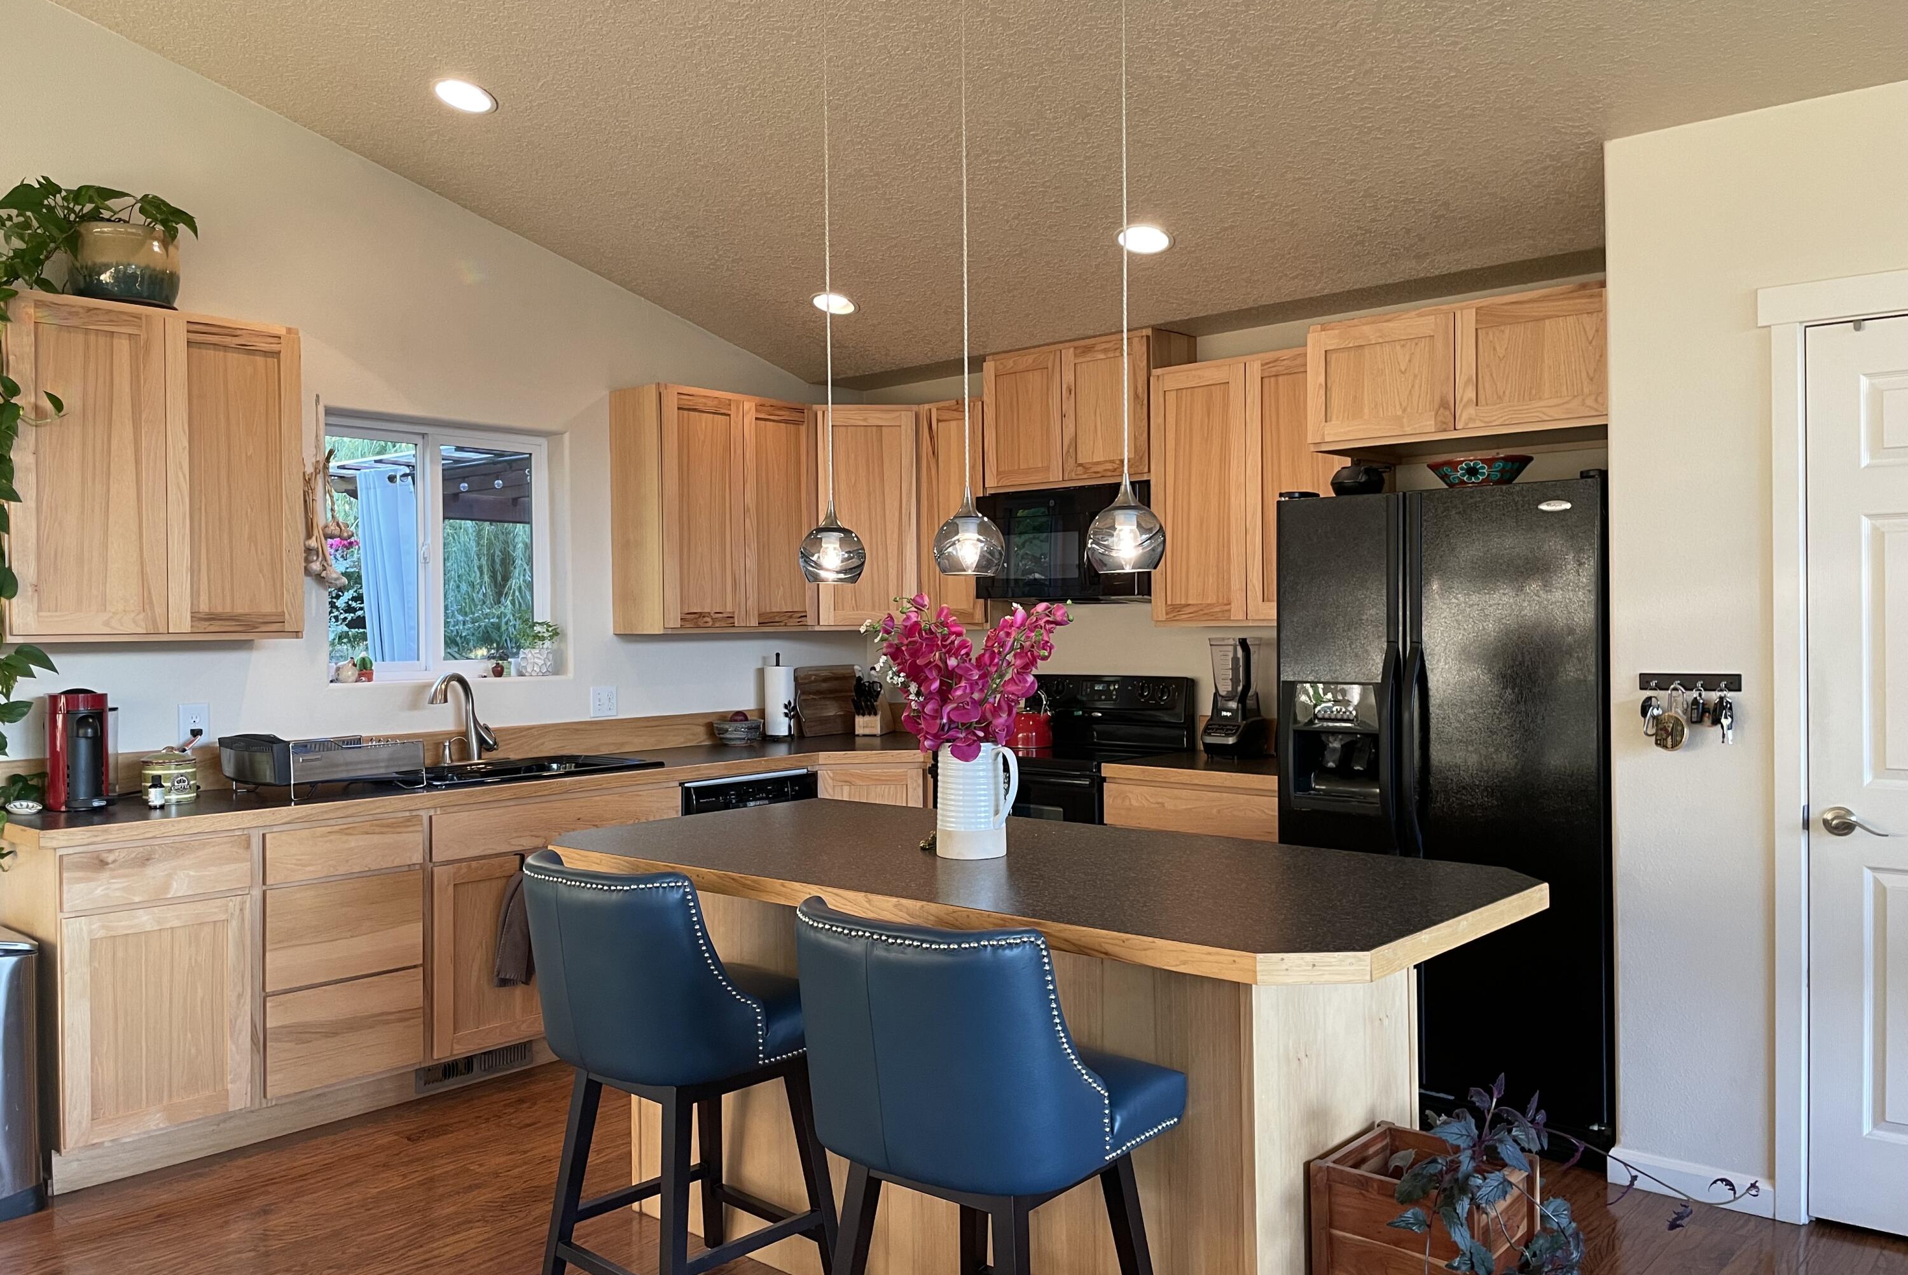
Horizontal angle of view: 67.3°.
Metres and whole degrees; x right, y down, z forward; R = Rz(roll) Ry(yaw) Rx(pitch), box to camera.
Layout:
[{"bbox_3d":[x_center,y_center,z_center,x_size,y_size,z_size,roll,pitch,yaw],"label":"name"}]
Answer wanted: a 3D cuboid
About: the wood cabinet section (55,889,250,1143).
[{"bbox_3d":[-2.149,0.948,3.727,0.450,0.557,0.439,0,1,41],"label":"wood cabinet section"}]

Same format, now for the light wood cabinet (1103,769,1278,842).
[{"bbox_3d":[0.997,0.897,4.803,0.740,0.874,0.620,0,1,42],"label":"light wood cabinet"}]

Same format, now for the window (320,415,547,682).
[{"bbox_3d":[-1.819,-0.295,4.998,0.080,0.885,0.900,0,1,41],"label":"window"}]

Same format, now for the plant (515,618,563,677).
[{"bbox_3d":[-1.506,0.035,5.197,0.160,0.205,0.170,0,1,41],"label":"plant"}]

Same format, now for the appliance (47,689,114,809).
[{"bbox_3d":[-2.361,0.297,3.868,0.250,0.320,0.145,0,1,41],"label":"appliance"}]

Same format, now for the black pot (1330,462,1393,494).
[{"bbox_3d":[1.197,-0.461,4.180,0.180,0.115,0.160,0,1,42],"label":"black pot"}]

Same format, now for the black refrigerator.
[{"bbox_3d":[1.519,0.456,4.112,0.890,1.760,0.840,0,1,42],"label":"black refrigerator"}]

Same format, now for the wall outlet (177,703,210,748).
[{"bbox_3d":[-2.283,0.264,4.308,0.012,0.128,0.088,0,1,42],"label":"wall outlet"}]

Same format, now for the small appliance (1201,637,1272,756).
[{"bbox_3d":[0.995,0.210,5.019,0.225,0.410,0.185,-1,1,-40],"label":"small appliance"}]

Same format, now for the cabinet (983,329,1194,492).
[{"bbox_3d":[0.508,-0.824,5.395,0.760,0.533,0.320,0,1,42],"label":"cabinet"}]

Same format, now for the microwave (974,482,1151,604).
[{"bbox_3d":[0.491,-0.353,5.375,0.760,0.404,0.385,0,1,42],"label":"microwave"}]

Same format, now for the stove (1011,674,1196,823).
[{"bbox_3d":[0.393,0.738,5.229,0.765,1.180,0.680,0,1,41],"label":"stove"}]

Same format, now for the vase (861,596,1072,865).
[{"bbox_3d":[0.030,0.183,2.906,0.400,0.515,0.320,-1,1,0],"label":"vase"}]

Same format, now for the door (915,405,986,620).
[{"bbox_3d":[0.005,-0.483,5.657,0.300,0.875,0.030,0,1,41],"label":"door"}]

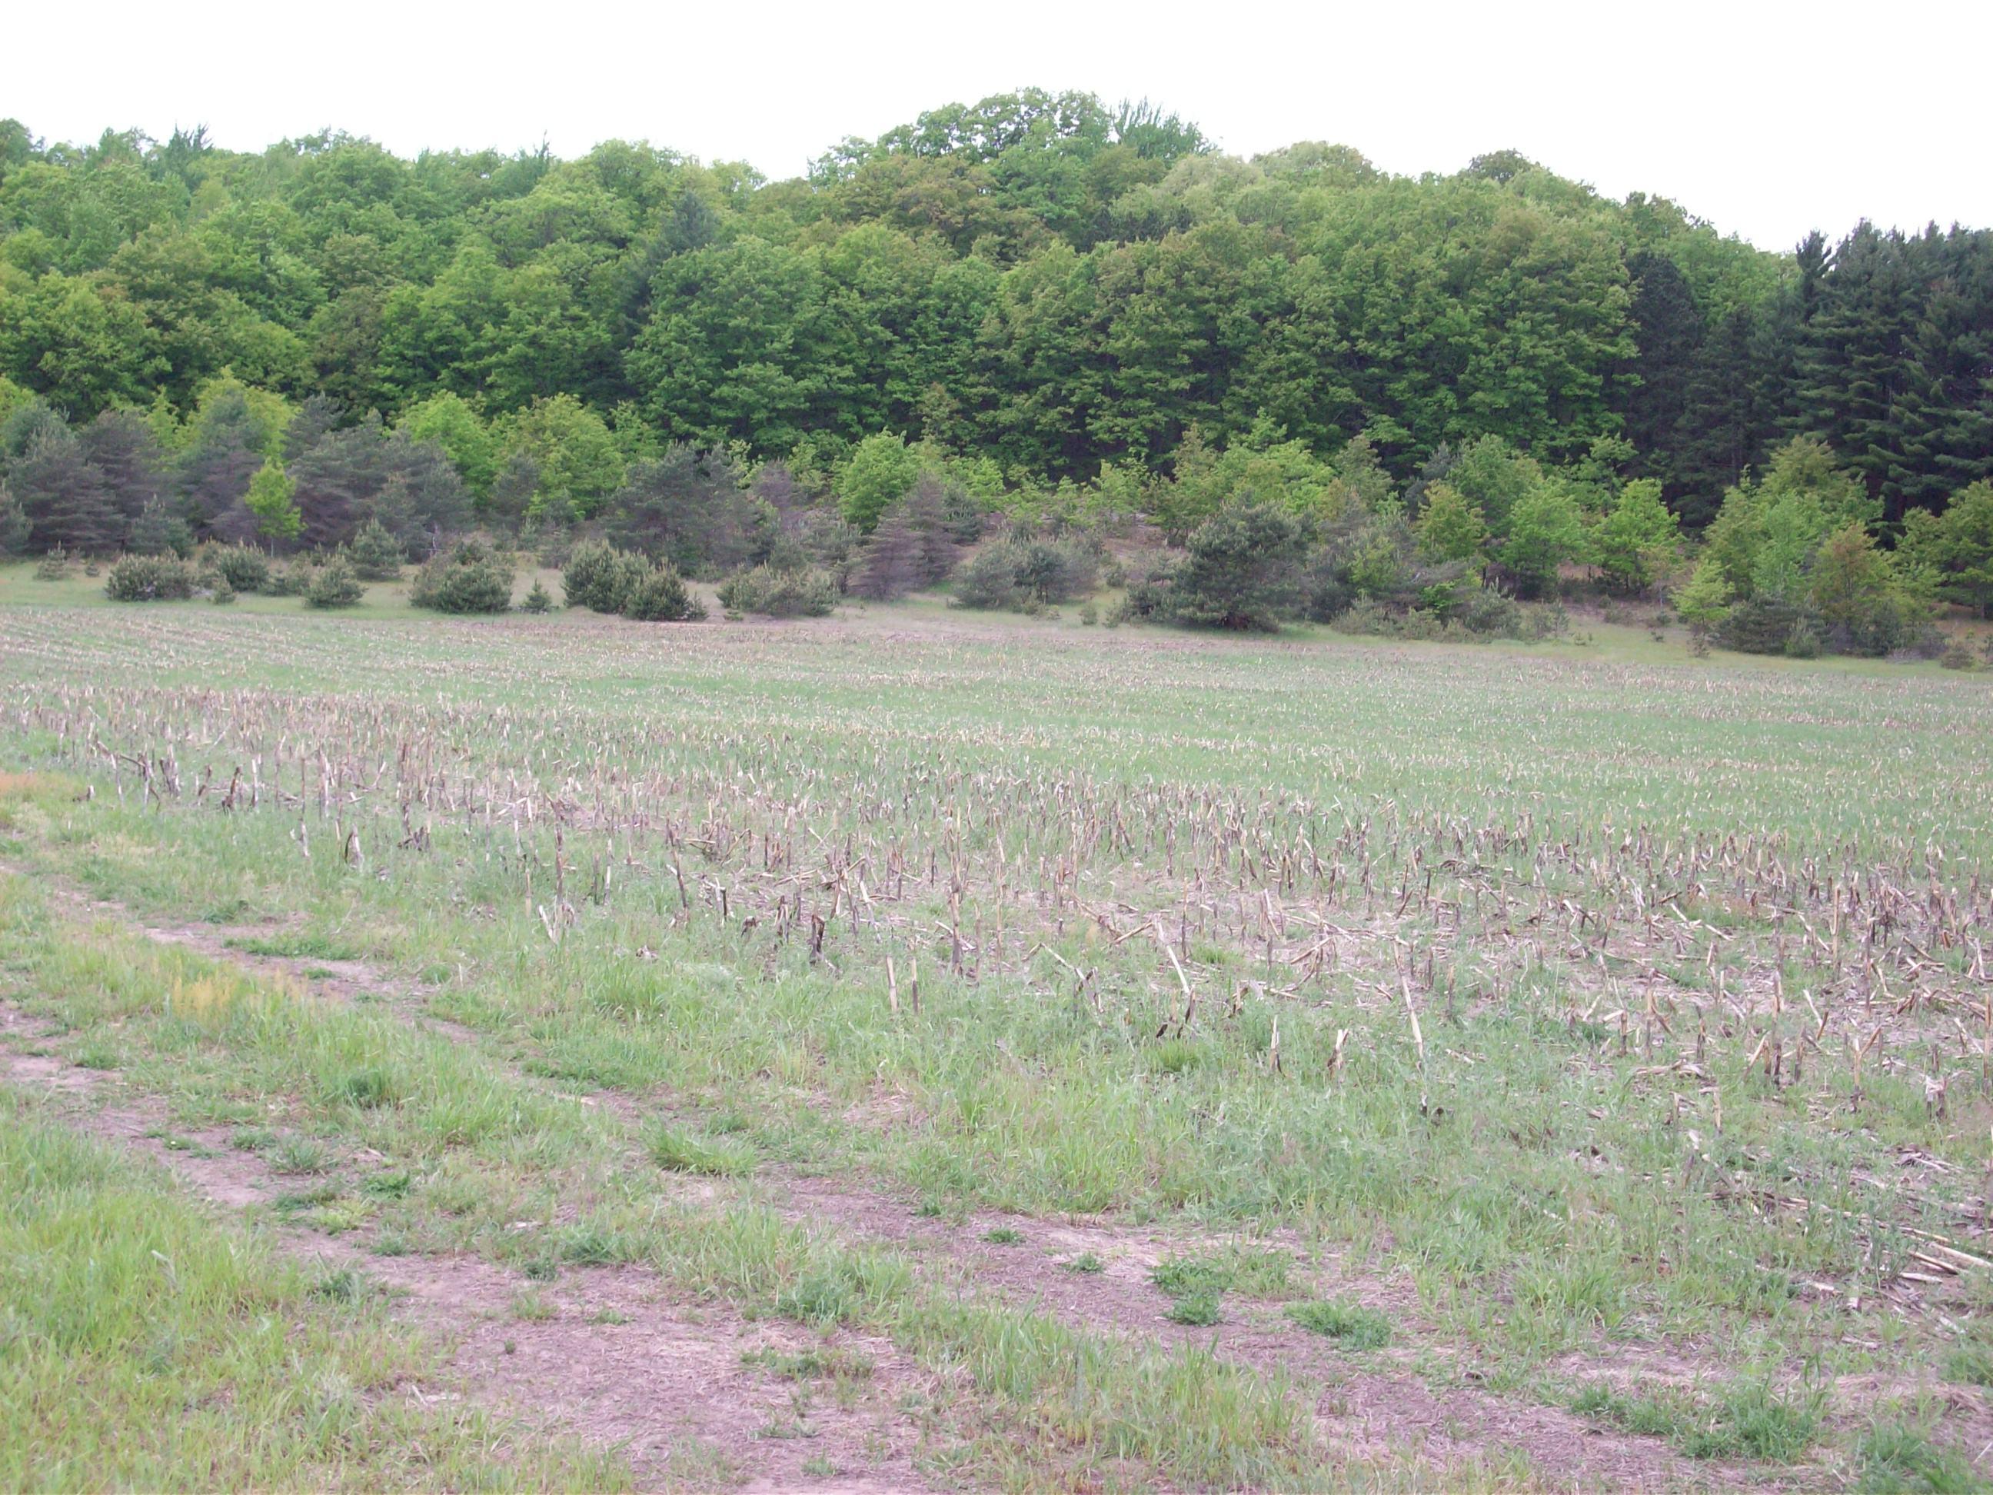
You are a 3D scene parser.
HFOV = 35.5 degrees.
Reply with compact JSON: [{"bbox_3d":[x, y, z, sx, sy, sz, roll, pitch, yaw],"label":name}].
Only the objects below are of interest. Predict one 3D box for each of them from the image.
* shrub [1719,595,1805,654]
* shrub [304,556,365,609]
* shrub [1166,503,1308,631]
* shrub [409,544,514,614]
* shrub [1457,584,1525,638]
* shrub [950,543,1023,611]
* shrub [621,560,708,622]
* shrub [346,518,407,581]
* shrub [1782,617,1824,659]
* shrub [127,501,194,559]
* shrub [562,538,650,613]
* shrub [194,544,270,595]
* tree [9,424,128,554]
[{"bbox_3d":[18.480,-2.948,75.000,2.024,1.399,1.863,0,2,0],"label":"shrub"},{"bbox_3d":[-14.899,-3.698,70.000,1.326,1.156,1.271,0,4,0],"label":"shrub"},{"bbox_3d":[4.502,-3.369,58.000,2.564,2.339,2.458,0,4,0],"label":"shrub"},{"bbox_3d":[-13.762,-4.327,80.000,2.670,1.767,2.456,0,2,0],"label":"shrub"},{"bbox_3d":[8.586,-2.380,54.000,1.154,0.918,1.107,0,4,0],"label":"shrub"},{"bbox_3d":[-0.264,-4.442,81.000,1.829,1.749,1.682,0,2,0],"label":"shrub"},{"bbox_3d":[-6.629,-3.105,62.000,1.626,1.175,1.559,0,4,0],"label":"shrub"},{"bbox_3d":[-17.141,-5.491,86.000,1.646,1.688,1.514,0,2,0],"label":"shrub"},{"bbox_3d":[18.937,-2.577,73.000,0.967,1.003,0.890,0,2,0],"label":"shrub"},{"bbox_3d":[-21.245,-5.480,79.000,1.650,1.535,1.582,0,4,0],"label":"shrub"},{"bbox_3d":[-8.108,-3.569,64.500,1.786,1.504,1.712,0,4,0],"label":"shrub"},{"bbox_3d":[-20.634,-4.838,84.000,1.979,1.360,1.821,0,2,0],"label":"shrub"},{"bbox_3d":[-27.483,-7.602,92.000,3.341,3.748,3.074,0,2,0],"label":"tree"}]

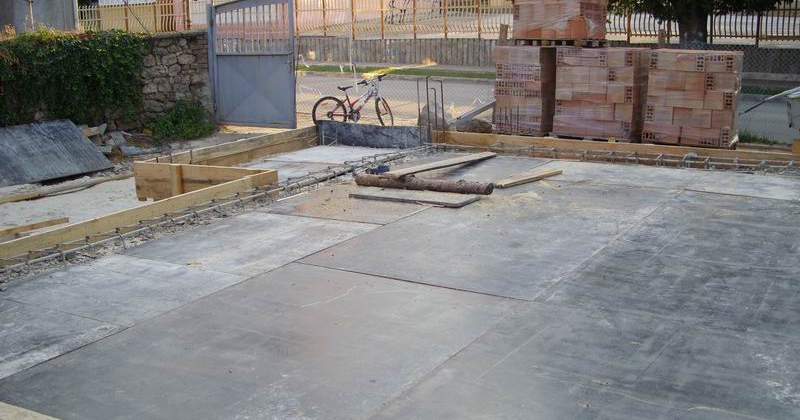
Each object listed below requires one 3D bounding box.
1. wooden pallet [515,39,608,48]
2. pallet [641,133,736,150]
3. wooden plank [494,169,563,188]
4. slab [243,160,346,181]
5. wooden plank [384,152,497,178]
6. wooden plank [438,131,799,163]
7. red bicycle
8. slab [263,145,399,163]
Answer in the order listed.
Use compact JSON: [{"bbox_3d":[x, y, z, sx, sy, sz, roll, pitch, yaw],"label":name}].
[{"bbox_3d":[2.347,-2.432,12.799,1.050,0.130,1.000,8,16,34],"label":"wooden pallet"},{"bbox_3d":[4.040,-0.909,12.128,1.120,0.130,1.000,7,15,31],"label":"pallet"},{"bbox_3d":[1.216,-0.283,8.039,0.931,0.030,0.130,-13,17,-42],"label":"wooden plank"},{"bbox_3d":[-1.278,-0.392,8.924,1.100,0.050,0.950,7,15,31],"label":"slab"},{"bbox_3d":[0.464,-0.460,8.664,0.170,0.030,2.022,7,13,32],"label":"wooden plank"},{"bbox_3d":[2.042,-0.656,9.237,3.900,0.140,0.030,7,15,31],"label":"wooden plank"},{"bbox_3d":[-0.794,-1.811,15.000,1.580,1.000,0.580,-1,13,0],"label":"red bicycle"},{"bbox_3d":[-0.679,-0.592,9.741,1.150,0.050,1.100,7,15,31],"label":"slab"}]

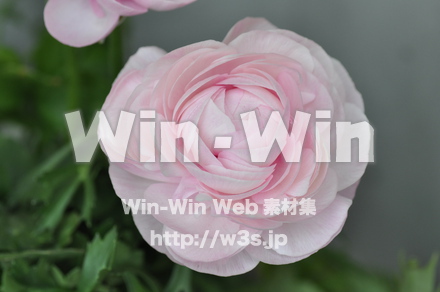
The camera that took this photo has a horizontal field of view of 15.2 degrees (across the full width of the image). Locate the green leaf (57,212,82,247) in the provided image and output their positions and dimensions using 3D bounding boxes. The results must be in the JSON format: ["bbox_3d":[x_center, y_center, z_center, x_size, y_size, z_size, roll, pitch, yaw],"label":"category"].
[{"bbox_3d":[-0.052,0.029,0.575,0.005,0.005,0.013,29,68,3],"label":"green leaf"}]

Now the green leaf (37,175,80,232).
[{"bbox_3d":[-0.061,0.022,0.620,0.006,0.026,0.006,40,9,4],"label":"green leaf"}]

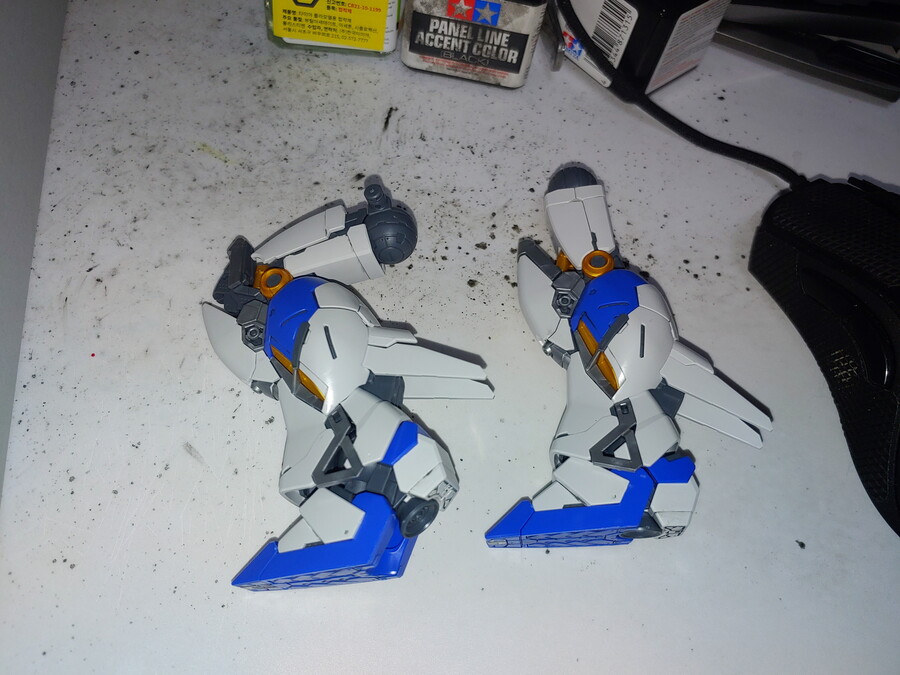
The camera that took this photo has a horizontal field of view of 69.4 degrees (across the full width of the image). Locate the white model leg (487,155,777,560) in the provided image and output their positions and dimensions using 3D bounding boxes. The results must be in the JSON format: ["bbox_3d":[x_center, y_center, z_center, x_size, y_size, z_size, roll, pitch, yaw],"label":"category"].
[{"bbox_3d":[0.045,-0.006,0.159,0.065,0.031,0.118,8,56,-3],"label":"white model leg"}]

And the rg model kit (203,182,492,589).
[{"bbox_3d":[-0.023,0.002,0.144,0.060,0.031,0.099,-7,58,-13],"label":"rg model kit"}]

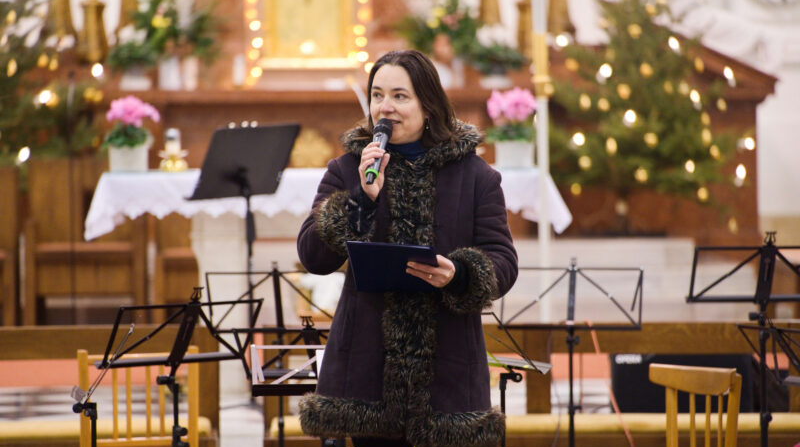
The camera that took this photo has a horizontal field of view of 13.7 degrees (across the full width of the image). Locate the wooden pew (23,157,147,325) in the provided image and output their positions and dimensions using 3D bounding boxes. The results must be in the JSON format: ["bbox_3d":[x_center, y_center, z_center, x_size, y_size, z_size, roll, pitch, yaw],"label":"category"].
[{"bbox_3d":[-1.715,0.120,18.200,0.660,0.970,0.580,0,2,-3],"label":"wooden pew"}]

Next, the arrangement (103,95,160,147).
[{"bbox_3d":[-1.168,-0.444,14.500,0.250,0.226,0.240,0,2,0],"label":"arrangement"}]

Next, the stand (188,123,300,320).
[{"bbox_3d":[-0.645,0.172,14.000,0.500,1.190,0.480,-2,2,-41],"label":"stand"}]

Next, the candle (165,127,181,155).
[{"bbox_3d":[-0.990,-0.357,14.500,0.067,0.122,0.067,0,2,0],"label":"candle"}]

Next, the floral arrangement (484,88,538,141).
[{"bbox_3d":[0.482,-0.476,14.550,0.227,0.235,0.225,0,2,0],"label":"floral arrangement"}]

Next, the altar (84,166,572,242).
[{"bbox_3d":[-0.318,-0.088,14.600,2.080,0.290,0.850,0,2,-3],"label":"altar"}]

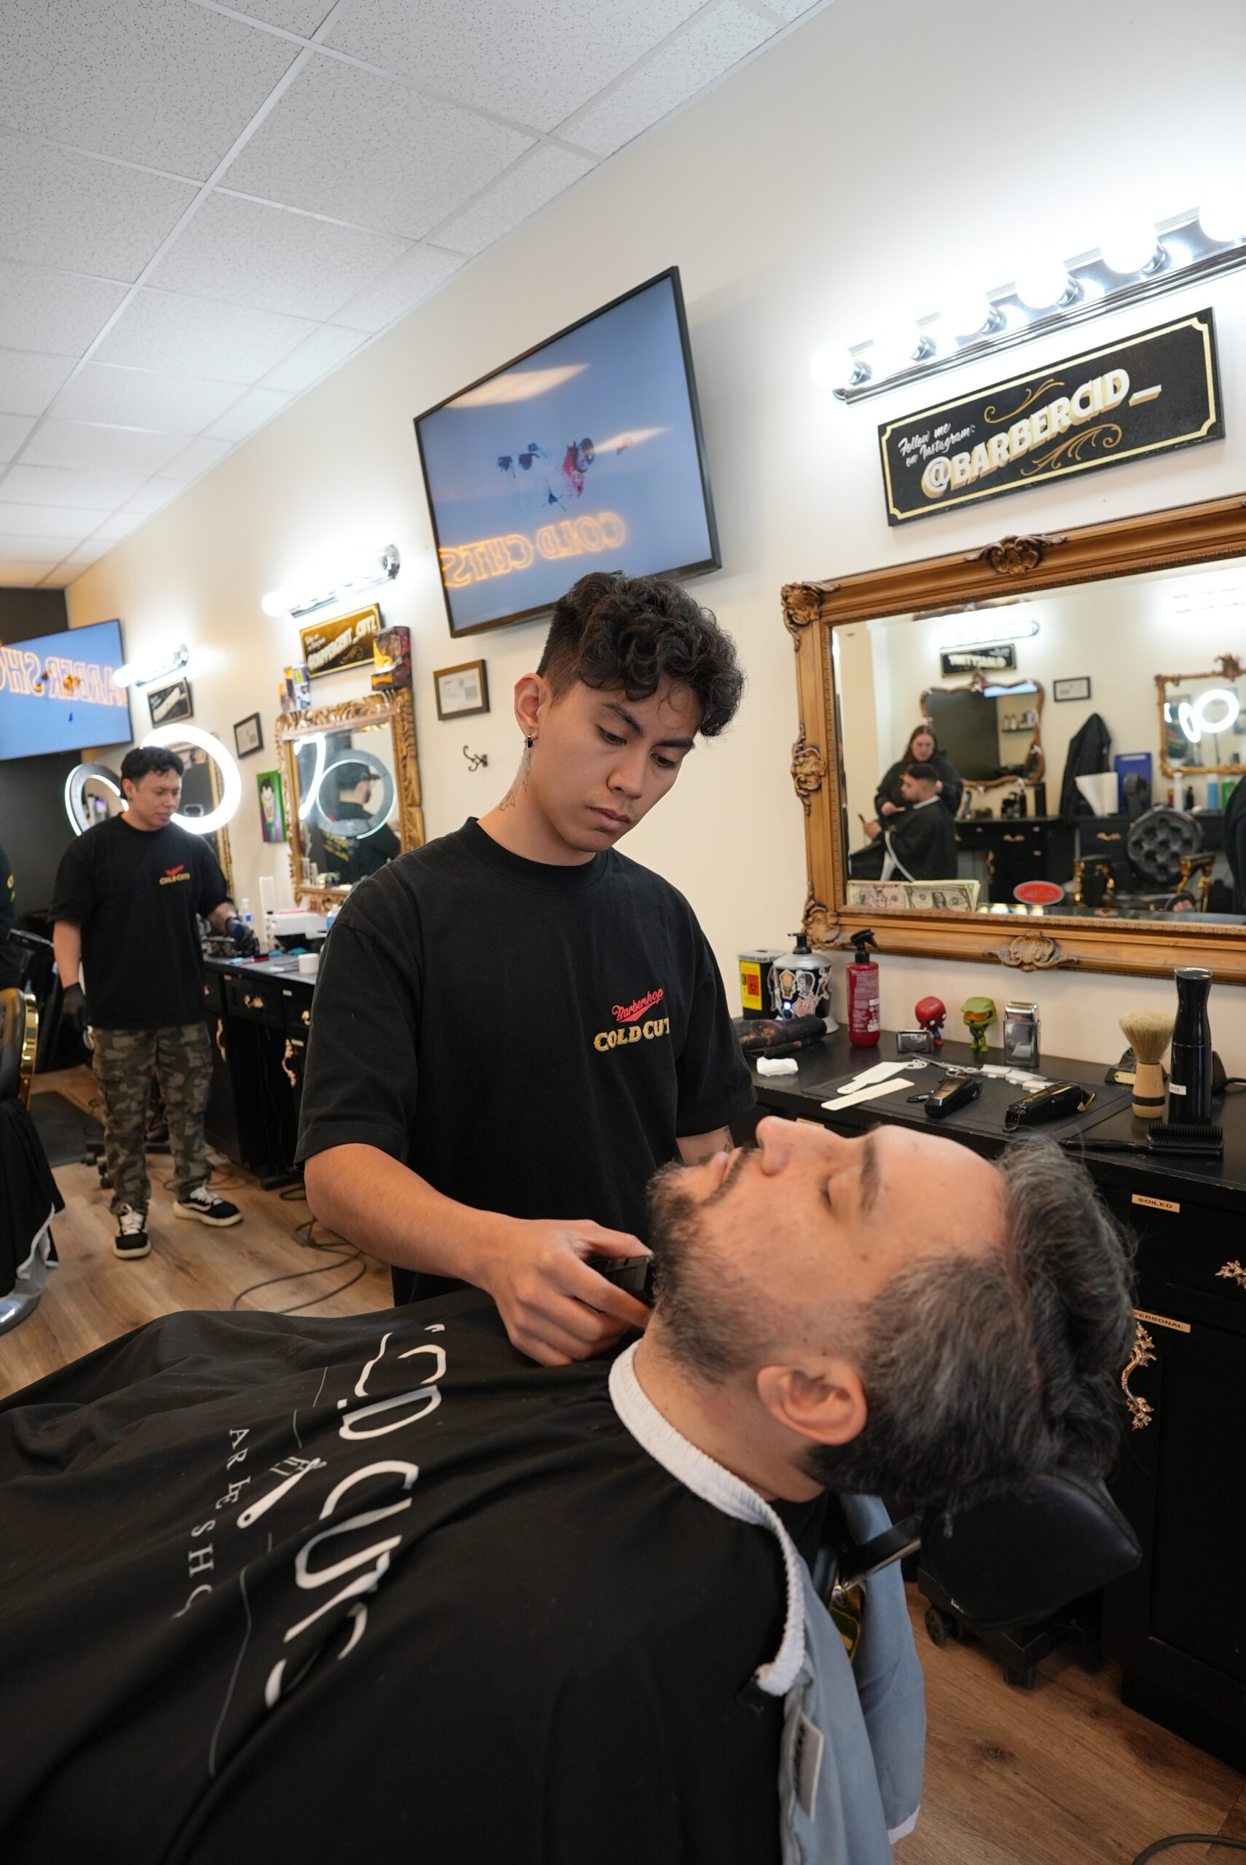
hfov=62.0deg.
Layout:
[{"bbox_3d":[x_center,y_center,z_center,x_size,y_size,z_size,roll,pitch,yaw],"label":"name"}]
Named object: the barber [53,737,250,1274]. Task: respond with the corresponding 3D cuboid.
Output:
[{"bbox_3d":[-1.680,0.235,3.800,0.620,1.750,0.480,-12,11,-35],"label":"barber"}]

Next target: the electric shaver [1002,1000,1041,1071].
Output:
[{"bbox_3d":[0.792,0.206,2.059,0.062,0.125,0.036,3,12,42],"label":"electric shaver"}]

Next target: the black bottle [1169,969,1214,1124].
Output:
[{"bbox_3d":[0.932,0.181,1.698,0.071,0.255,0.071,-12,11,-40],"label":"black bottle"}]

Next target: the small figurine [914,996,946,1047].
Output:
[{"bbox_3d":[0.661,0.184,2.189,0.064,0.103,0.060,-9,10,-22],"label":"small figurine"}]

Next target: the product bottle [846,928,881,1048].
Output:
[{"bbox_3d":[0.513,0.116,2.231,0.070,0.250,0.063,-7,9,-11],"label":"product bottle"}]

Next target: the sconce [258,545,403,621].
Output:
[{"bbox_3d":[-1.117,-1.314,3.880,0.165,0.125,0.870,-12,11,-40],"label":"sconce"}]

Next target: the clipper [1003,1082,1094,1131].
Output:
[{"bbox_3d":[0.711,0.290,1.726,0.167,0.050,0.050,-8,9,-19],"label":"clipper"}]

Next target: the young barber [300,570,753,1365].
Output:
[{"bbox_3d":[-0.010,0.505,1.070,0.540,1.740,0.540,-9,10,-28],"label":"young barber"}]

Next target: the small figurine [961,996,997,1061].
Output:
[{"bbox_3d":[0.725,0.187,2.117,0.072,0.110,0.065,3,13,42],"label":"small figurine"}]

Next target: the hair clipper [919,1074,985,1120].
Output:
[{"bbox_3d":[0.580,0.289,1.807,0.145,0.042,0.042,-13,12,-41],"label":"hair clipper"}]

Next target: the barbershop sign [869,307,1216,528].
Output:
[{"bbox_3d":[0.730,-0.891,1.848,0.020,0.200,0.620,-13,12,-39],"label":"barbershop sign"}]

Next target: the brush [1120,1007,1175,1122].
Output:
[{"bbox_3d":[0.854,0.214,1.688,0.090,0.175,0.090,-13,12,-39],"label":"brush"}]

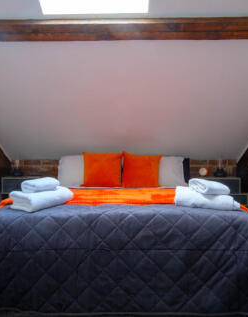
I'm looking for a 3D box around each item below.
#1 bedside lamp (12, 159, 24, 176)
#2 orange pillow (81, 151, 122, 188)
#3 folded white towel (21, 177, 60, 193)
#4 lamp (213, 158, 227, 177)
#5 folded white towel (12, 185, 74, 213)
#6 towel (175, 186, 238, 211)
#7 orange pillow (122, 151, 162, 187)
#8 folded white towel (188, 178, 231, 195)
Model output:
[{"bbox_3d":[-1.220,0.105,2.300,0.120,0.210,0.120,0,-1,0],"label":"bedside lamp"},{"bbox_3d":[-0.230,0.130,2.160,0.425,0.400,0.130,0,-22,1],"label":"orange pillow"},{"bbox_3d":[-0.542,0.172,1.315,0.135,0.070,0.220,0,-1,30],"label":"folded white towel"},{"bbox_3d":[1.120,0.105,2.300,0.130,0.210,0.130,0,-1,0],"label":"lamp"},{"bbox_3d":[-0.513,0.248,1.275,0.220,0.085,0.340,0,-1,25],"label":"folded white towel"},{"bbox_3d":[0.525,0.250,1.265,0.340,0.085,0.220,0,-1,23],"label":"towel"},{"bbox_3d":[0.200,0.130,2.160,0.425,0.400,0.130,0,-22,1],"label":"orange pillow"},{"bbox_3d":[0.554,0.180,1.290,0.210,0.070,0.145,0,-1,-22],"label":"folded white towel"}]

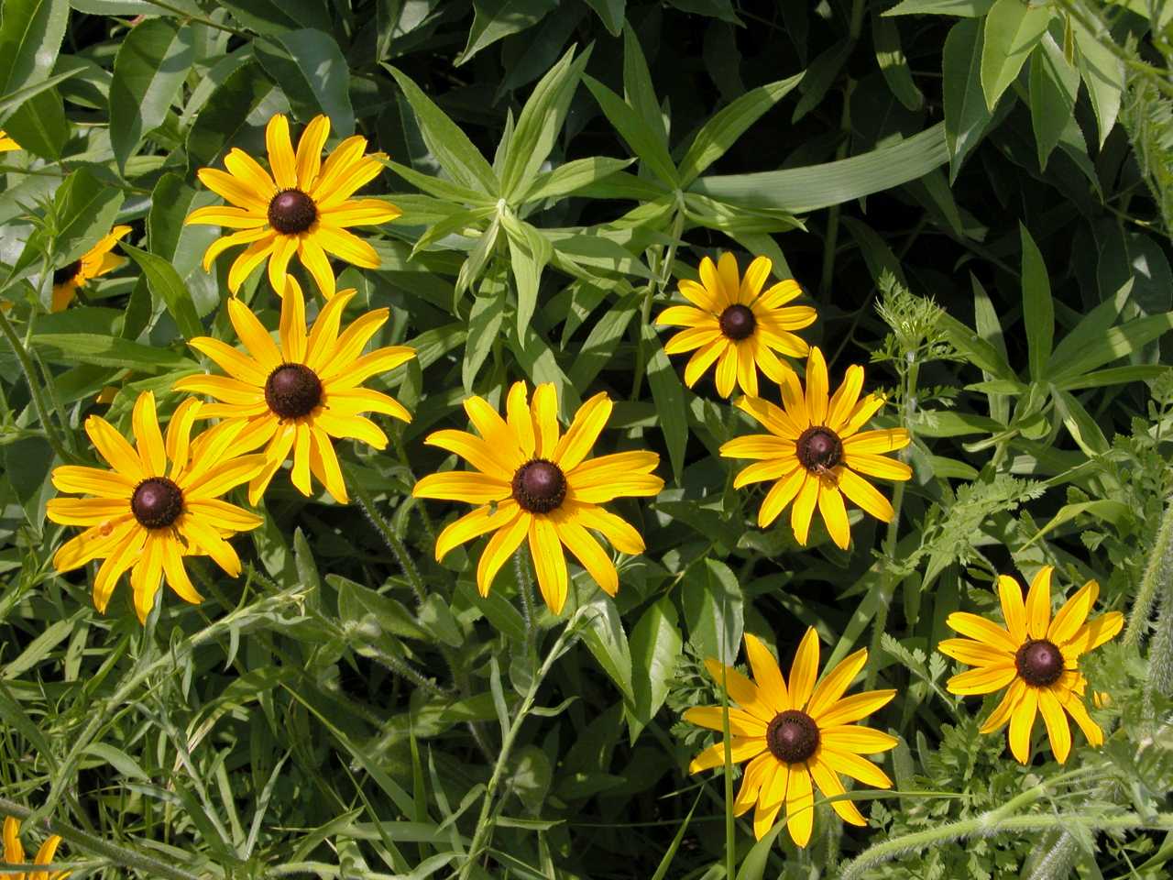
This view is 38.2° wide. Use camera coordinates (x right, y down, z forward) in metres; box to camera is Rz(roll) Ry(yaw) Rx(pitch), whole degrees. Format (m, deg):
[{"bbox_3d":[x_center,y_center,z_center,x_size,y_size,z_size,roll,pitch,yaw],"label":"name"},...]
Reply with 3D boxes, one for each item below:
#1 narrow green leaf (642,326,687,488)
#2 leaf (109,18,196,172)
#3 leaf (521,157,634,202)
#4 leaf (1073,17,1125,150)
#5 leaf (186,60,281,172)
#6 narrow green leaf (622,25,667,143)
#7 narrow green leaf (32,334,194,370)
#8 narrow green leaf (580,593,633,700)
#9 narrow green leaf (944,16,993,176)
[{"bbox_3d":[0.035,-0.017,0.745,0.015,0.010,0.079,-8,68,-4],"label":"narrow green leaf"},{"bbox_3d":[-0.188,-0.150,0.738,0.032,0.016,0.081,13,72,10],"label":"leaf"},{"bbox_3d":[-0.004,-0.111,0.715,0.057,0.011,0.014,-22,65,-10],"label":"leaf"},{"bbox_3d":[0.204,-0.144,0.680,0.019,0.055,0.012,-8,0,18],"label":"leaf"},{"bbox_3d":[-0.139,-0.126,0.665,0.022,0.054,0.012,30,-11,-15],"label":"leaf"},{"bbox_3d":[0.029,-0.159,0.785,0.016,0.010,0.087,-13,70,-6],"label":"narrow green leaf"},{"bbox_3d":[-0.190,-0.035,0.682,0.067,0.012,0.012,9,63,-13],"label":"narrow green leaf"},{"bbox_3d":[0.008,0.072,0.588,0.015,0.041,0.014,-19,7,-2],"label":"narrow green leaf"},{"bbox_3d":[0.165,-0.148,0.730,0.025,0.014,0.083,9,76,15],"label":"narrow green leaf"}]

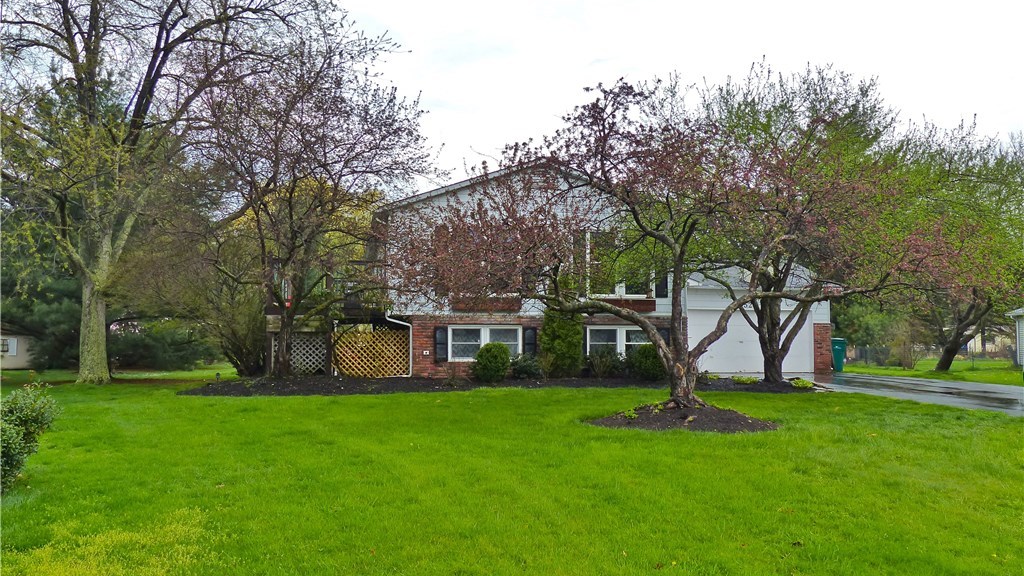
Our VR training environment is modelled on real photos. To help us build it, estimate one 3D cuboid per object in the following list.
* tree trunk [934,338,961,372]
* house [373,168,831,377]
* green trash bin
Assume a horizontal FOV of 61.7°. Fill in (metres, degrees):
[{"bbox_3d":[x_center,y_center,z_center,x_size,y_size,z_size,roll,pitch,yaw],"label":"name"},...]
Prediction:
[{"bbox_3d":[14.823,2.289,29.200,0.820,1.120,0.600,0,-3,-8],"label":"tree trunk"},{"bbox_3d":[3.336,-0.131,29.212,15.648,5.838,13.000,0,-3,-8],"label":"house"},{"bbox_3d":[11.244,2.338,29.500,0.620,1.150,0.720,0,-3,-8],"label":"green trash bin"}]

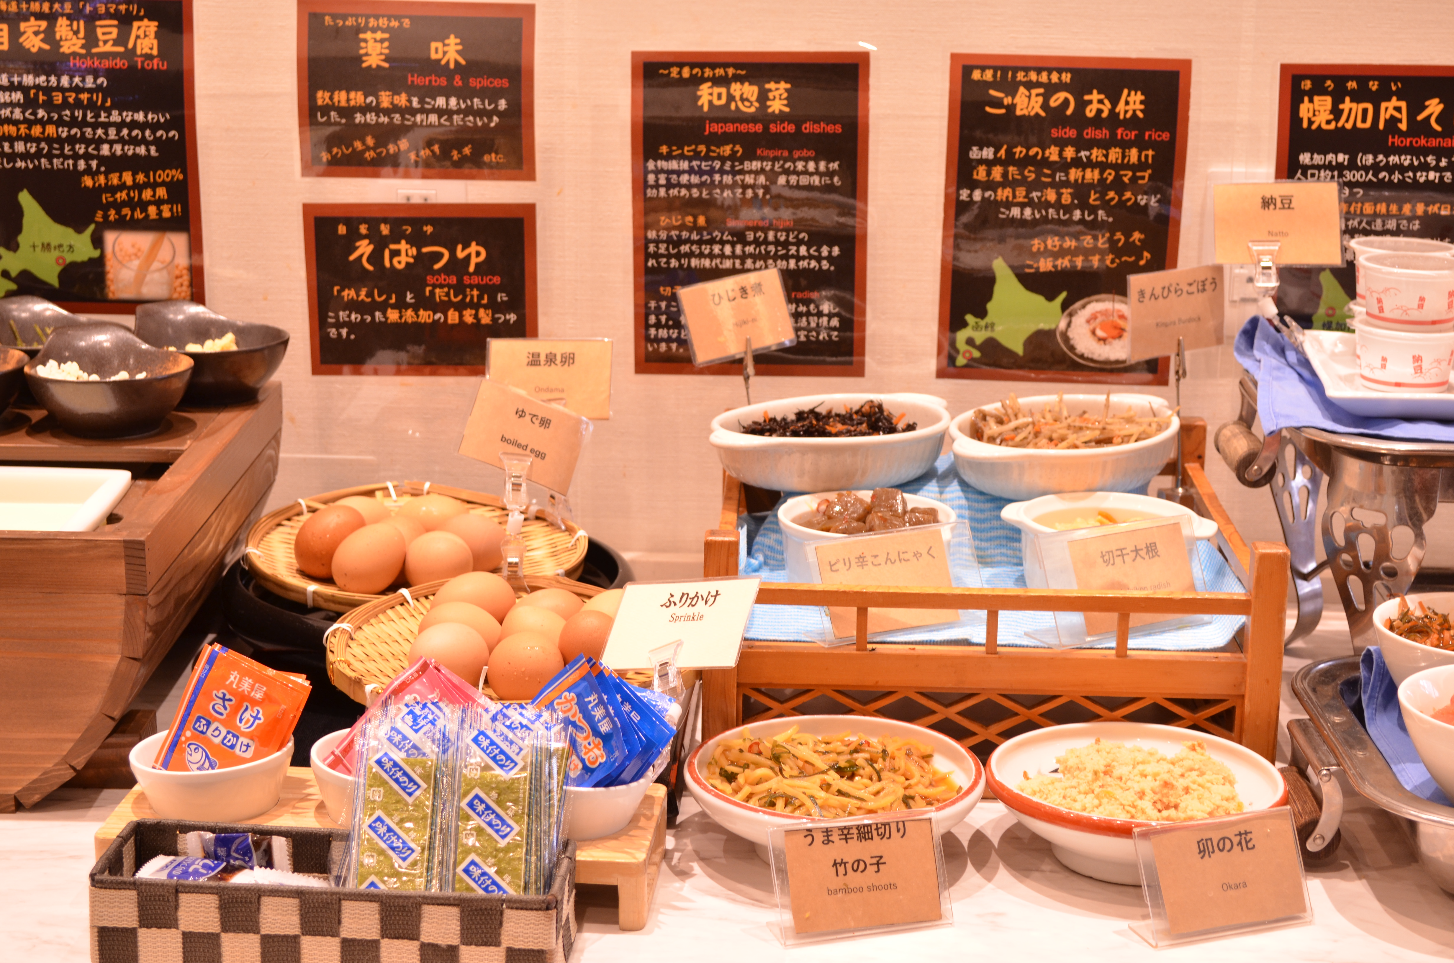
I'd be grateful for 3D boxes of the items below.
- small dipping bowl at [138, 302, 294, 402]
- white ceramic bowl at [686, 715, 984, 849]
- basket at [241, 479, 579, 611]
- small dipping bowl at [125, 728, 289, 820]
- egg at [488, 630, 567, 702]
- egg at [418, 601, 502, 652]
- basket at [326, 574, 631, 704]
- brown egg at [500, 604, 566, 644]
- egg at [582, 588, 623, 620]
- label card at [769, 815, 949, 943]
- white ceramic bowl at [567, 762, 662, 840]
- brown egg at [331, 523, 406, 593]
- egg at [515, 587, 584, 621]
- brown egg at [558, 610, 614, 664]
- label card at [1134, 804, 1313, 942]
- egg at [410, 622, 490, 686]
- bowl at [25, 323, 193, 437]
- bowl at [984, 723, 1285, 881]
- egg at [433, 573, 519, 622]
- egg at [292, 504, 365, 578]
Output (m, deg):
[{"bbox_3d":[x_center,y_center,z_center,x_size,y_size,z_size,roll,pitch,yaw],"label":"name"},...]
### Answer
[{"bbox_3d":[-0.354,-0.087,1.671,0.111,0.055,0.108,-3,16,-15],"label":"small dipping bowl"},{"bbox_3d":[0.062,0.182,1.349,0.167,0.049,0.167,1,15,0],"label":"white ceramic bowl"},{"bbox_3d":[-0.204,0.053,1.608,0.226,0.034,0.226,1,18,0],"label":"basket"},{"bbox_3d":[-0.276,0.158,1.303,0.089,0.036,0.089,1,15,0],"label":"small dipping bowl"},{"bbox_3d":[-0.118,0.109,1.425,0.045,0.042,0.052,1,15,0],"label":"egg"},{"bbox_3d":[-0.159,0.090,1.444,0.053,0.042,0.042,9,0,39],"label":"egg"},{"bbox_3d":[-0.129,0.110,1.455,0.222,0.032,0.222,1,16,0],"label":"basket"},{"bbox_3d":[-0.114,0.093,1.435,0.053,0.042,0.042,21,0,30],"label":"brown egg"},{"bbox_3d":[-0.064,0.085,1.467,0.053,0.042,0.042,-7,0,-30],"label":"egg"},{"bbox_3d":[0.070,0.205,1.258,0.092,0.052,0.031,-4,16,-16],"label":"label card"},{"bbox_3d":[-0.080,0.165,1.286,0.089,0.036,0.089,1,15,0],"label":"white ceramic bowl"},{"bbox_3d":[-0.228,0.050,1.545,0.054,0.042,0.042,-40,0,-31],"label":"brown egg"},{"bbox_3d":[-0.111,0.083,1.495,0.050,0.042,0.045,1,15,0],"label":"egg"},{"bbox_3d":[-0.083,0.097,1.460,0.043,0.044,0.050,1,15,0],"label":"brown egg"},{"bbox_3d":[0.259,0.206,1.262,0.091,0.052,0.031,-5,17,-18],"label":"label card"},{"bbox_3d":[-0.161,0.102,1.402,0.042,0.042,0.053,-12,0,36],"label":"egg"},{"bbox_3d":[-0.401,-0.063,1.579,0.111,0.055,0.108,1,15,0],"label":"bowl"},{"bbox_3d":[0.227,0.185,1.346,0.165,0.047,0.165,1,16,0],"label":"bowl"},{"bbox_3d":[-0.156,0.076,1.492,0.054,0.043,0.043,-11,0,-22],"label":"egg"},{"bbox_3d":[-0.258,0.040,1.579,0.055,0.043,0.043,-47,0,-23],"label":"egg"}]

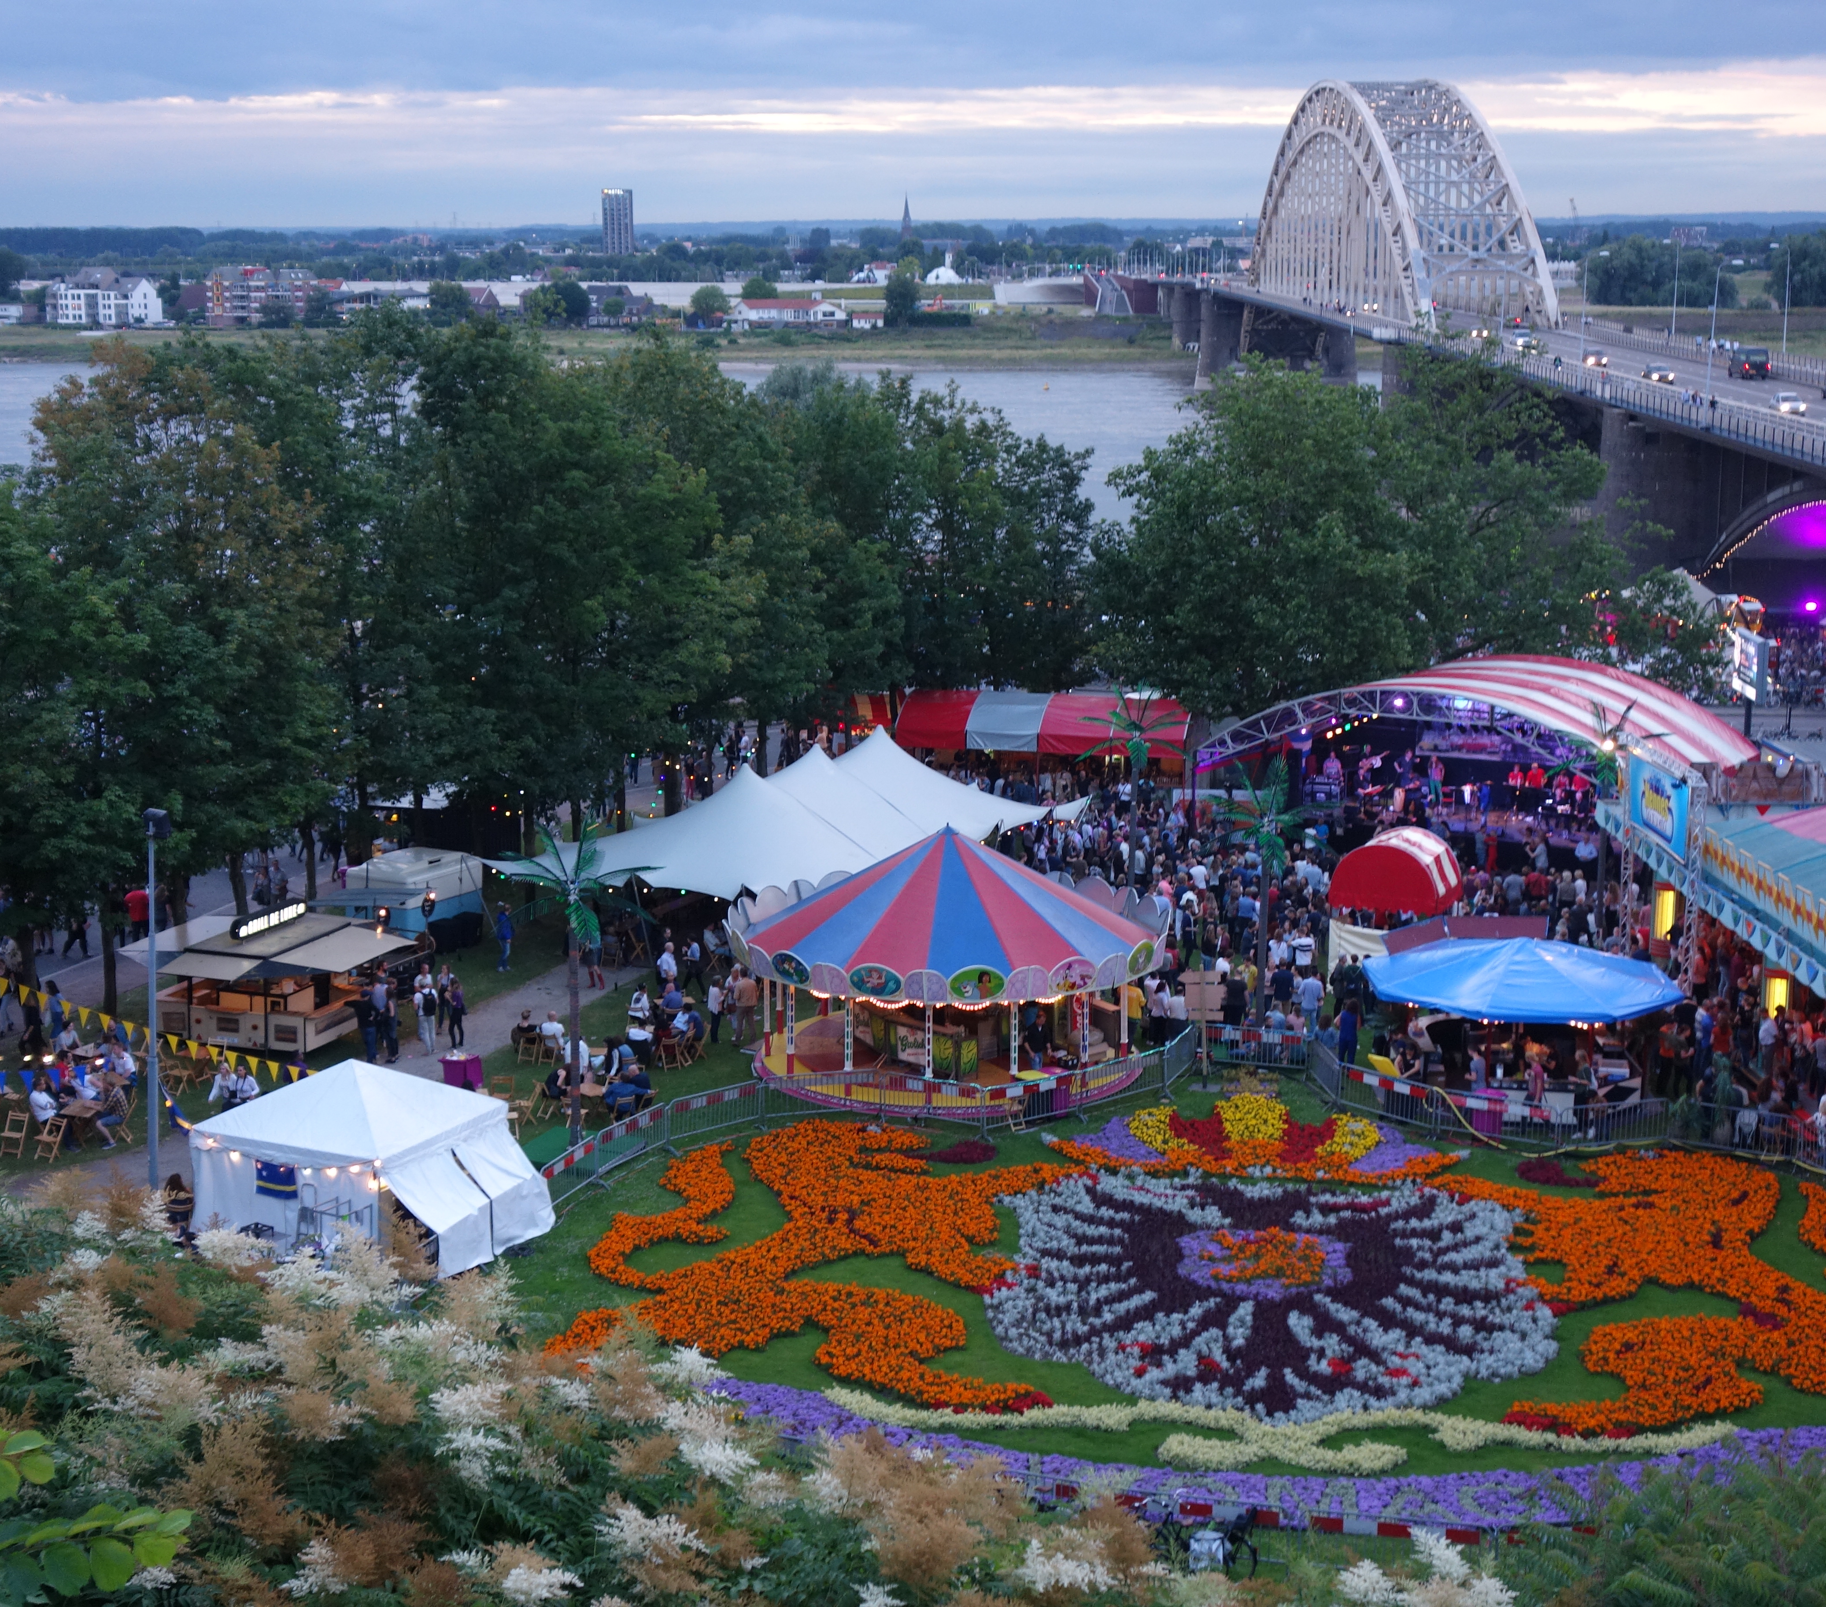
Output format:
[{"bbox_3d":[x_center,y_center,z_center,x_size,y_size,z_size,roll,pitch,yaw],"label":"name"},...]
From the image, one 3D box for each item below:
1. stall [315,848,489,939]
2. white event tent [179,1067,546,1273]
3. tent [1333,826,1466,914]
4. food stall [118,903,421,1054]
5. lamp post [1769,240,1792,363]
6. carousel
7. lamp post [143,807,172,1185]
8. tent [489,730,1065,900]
[{"bbox_3d":[-13.484,2.807,75.405,2.300,2.450,4.200,7,13,32],"label":"stall"},{"bbox_3d":[-10.104,6.534,54.633,5.600,3.300,4.100,6,13,26],"label":"white event tent"},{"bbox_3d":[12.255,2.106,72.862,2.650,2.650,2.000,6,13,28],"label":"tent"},{"bbox_3d":[-15.143,4.243,66.973,6.100,2.950,5.200,4,12,21],"label":"food stall"},{"bbox_3d":[75.901,-43.829,253.031,1.750,10.400,0.350,0,11,1],"label":"lamp post"},{"bbox_3d":[0.800,3.250,65.416,9.800,5.500,9.800,0,11,0],"label":"carousel"},{"bbox_3d":[-14.689,3.896,55.836,0.550,8.000,0.450,2,12,10],"label":"lamp post"},{"bbox_3d":[-3.200,0.741,79.702,9.400,4.800,15.200,8,14,35],"label":"tent"}]

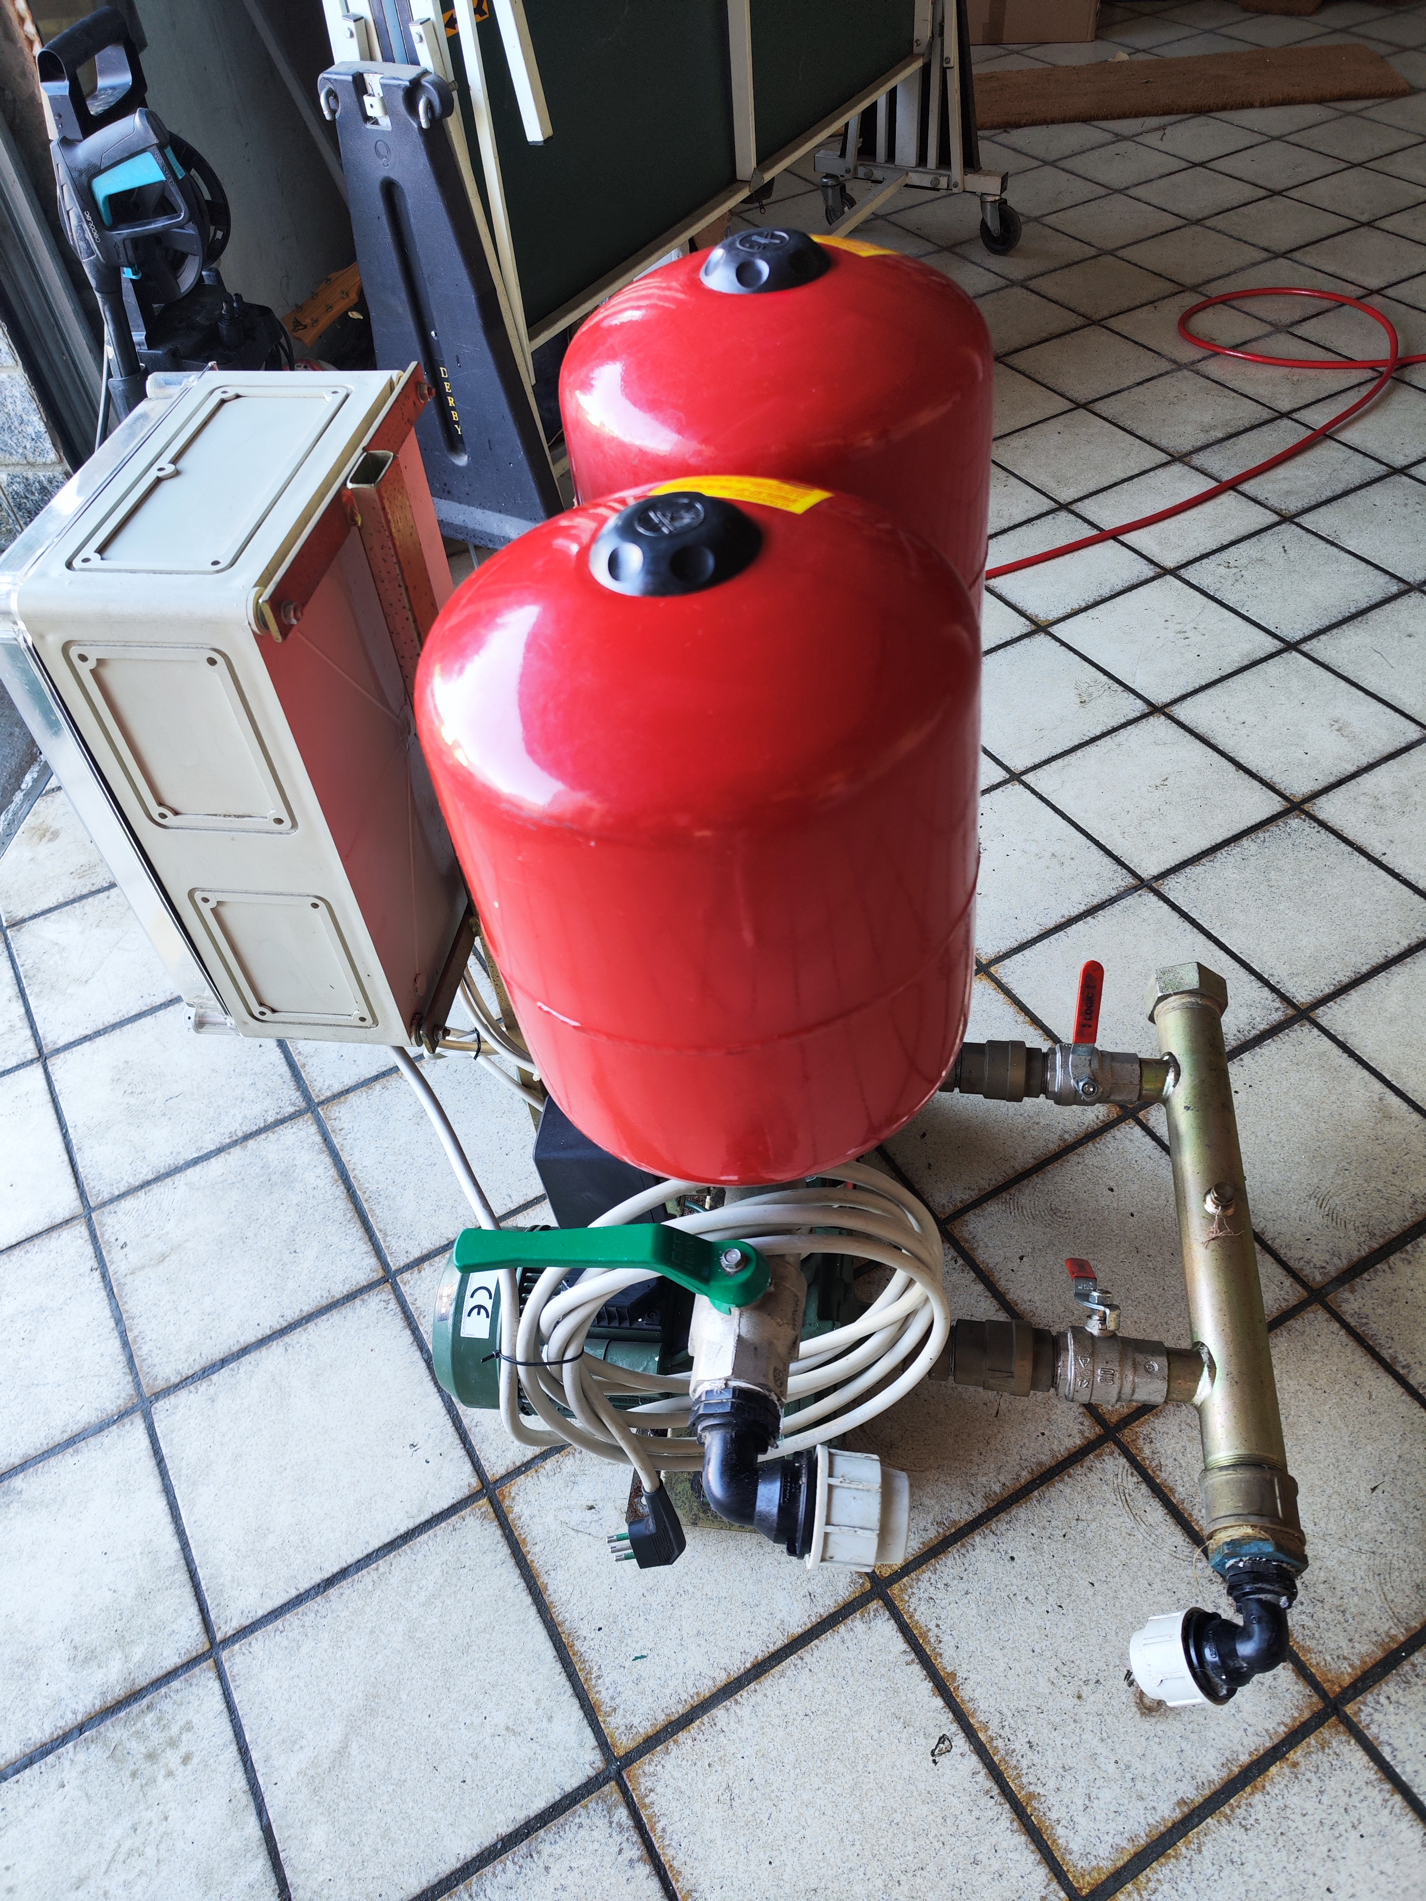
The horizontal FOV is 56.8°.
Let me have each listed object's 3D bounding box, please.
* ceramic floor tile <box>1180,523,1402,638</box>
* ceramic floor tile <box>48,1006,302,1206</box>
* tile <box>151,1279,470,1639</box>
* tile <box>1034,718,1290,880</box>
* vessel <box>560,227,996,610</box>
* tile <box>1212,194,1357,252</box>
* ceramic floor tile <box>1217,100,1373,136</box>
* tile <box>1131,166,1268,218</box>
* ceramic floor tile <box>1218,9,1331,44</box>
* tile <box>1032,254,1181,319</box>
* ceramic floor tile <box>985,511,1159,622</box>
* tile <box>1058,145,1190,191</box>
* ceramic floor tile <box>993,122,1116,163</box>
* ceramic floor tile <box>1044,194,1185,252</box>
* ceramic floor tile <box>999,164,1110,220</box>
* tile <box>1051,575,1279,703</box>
[{"bbox_3d":[0.922,-0.592,2.109,0.246,0.010,0.246,-26,51,-17],"label":"ceramic floor tile"},{"bbox_3d":[-0.644,0.160,1.589,0.246,0.010,0.246,-26,51,-17],"label":"ceramic floor tile"},{"bbox_3d":[-0.381,0.472,1.256,0.246,0.010,0.246,-26,51,-17],"label":"tile"},{"bbox_3d":[0.592,-0.210,1.774,0.246,0.010,0.246,-26,51,-17],"label":"tile"},{"bbox_3d":[0.047,-0.271,0.875,0.262,0.390,0.262,-4,46,4],"label":"vessel"},{"bbox_3d":[1.299,-1.666,3.032,0.246,0.010,0.246,-26,51,-17],"label":"tile"},{"bbox_3d":[1.476,-2.187,3.459,0.246,0.010,0.246,-26,51,-17],"label":"ceramic floor tile"},{"bbox_3d":[1.170,-1.827,3.188,0.246,0.010,0.246,-26,51,-17],"label":"tile"},{"bbox_3d":[1.677,-2.740,3.954,0.246,0.010,0.246,-26,51,-17],"label":"ceramic floor tile"},{"bbox_3d":[0.838,-1.423,2.837,0.246,0.010,0.246,-26,51,-17],"label":"tile"},{"bbox_3d":[0.554,-0.625,2.149,0.246,0.010,0.246,-26,51,-17],"label":"ceramic floor tile"},{"bbox_3d":[1.041,-1.988,3.344,0.246,0.010,0.246,-26,51,-17],"label":"tile"},{"bbox_3d":[0.912,-2.149,3.500,0.246,0.010,0.246,-26,51,-17],"label":"ceramic floor tile"},{"bbox_3d":[0.931,-1.692,3.068,0.246,0.010,0.246,-26,51,-17],"label":"ceramic floor tile"},{"bbox_3d":[0.808,-1.853,3.225,0.246,0.010,0.246,-26,51,-17],"label":"ceramic floor tile"},{"bbox_3d":[0.684,-0.470,1.997,0.246,0.010,0.246,-26,51,-17],"label":"tile"}]

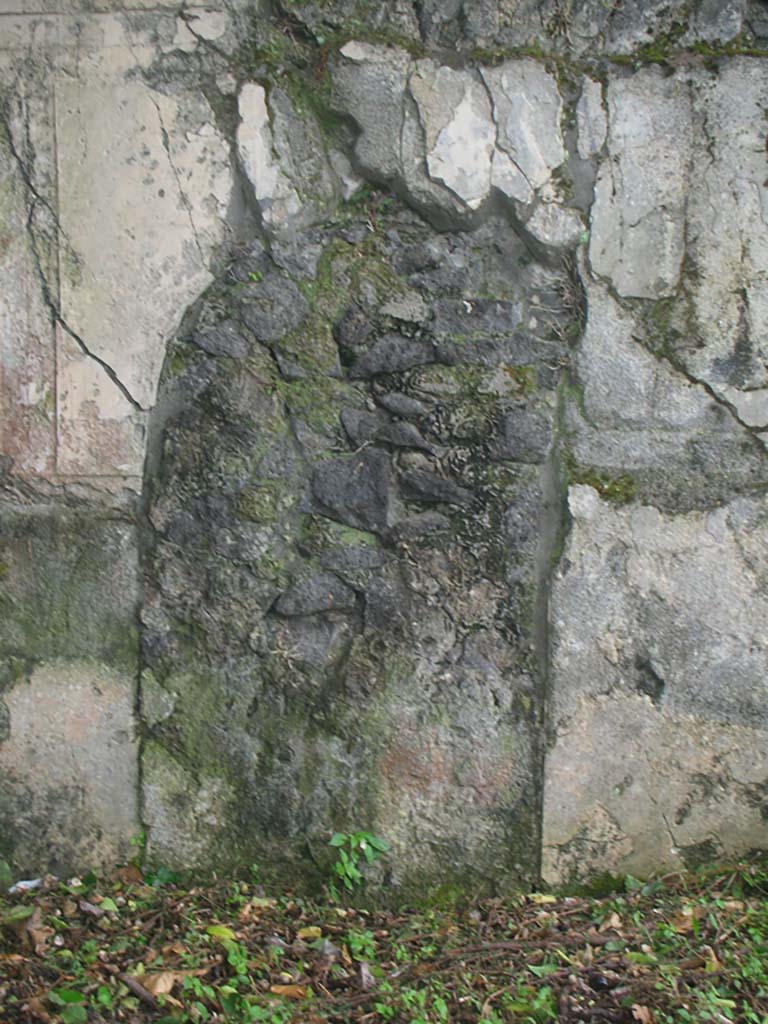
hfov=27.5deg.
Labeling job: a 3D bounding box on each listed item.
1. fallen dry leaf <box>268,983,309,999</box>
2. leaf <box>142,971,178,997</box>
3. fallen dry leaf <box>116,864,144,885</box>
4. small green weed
[{"bbox_3d":[-0.225,1.139,3.733,0.100,0.022,0.055,0,4,0],"label":"fallen dry leaf"},{"bbox_3d":[-0.535,1.130,3.757,0.080,0.035,0.080,0,4,0],"label":"leaf"},{"bbox_3d":[-0.720,1.029,4.450,0.078,0.040,0.055,0,4,0],"label":"fallen dry leaf"},{"bbox_3d":[-0.072,0.988,4.420,0.165,0.160,0.110,0,4,0],"label":"small green weed"}]

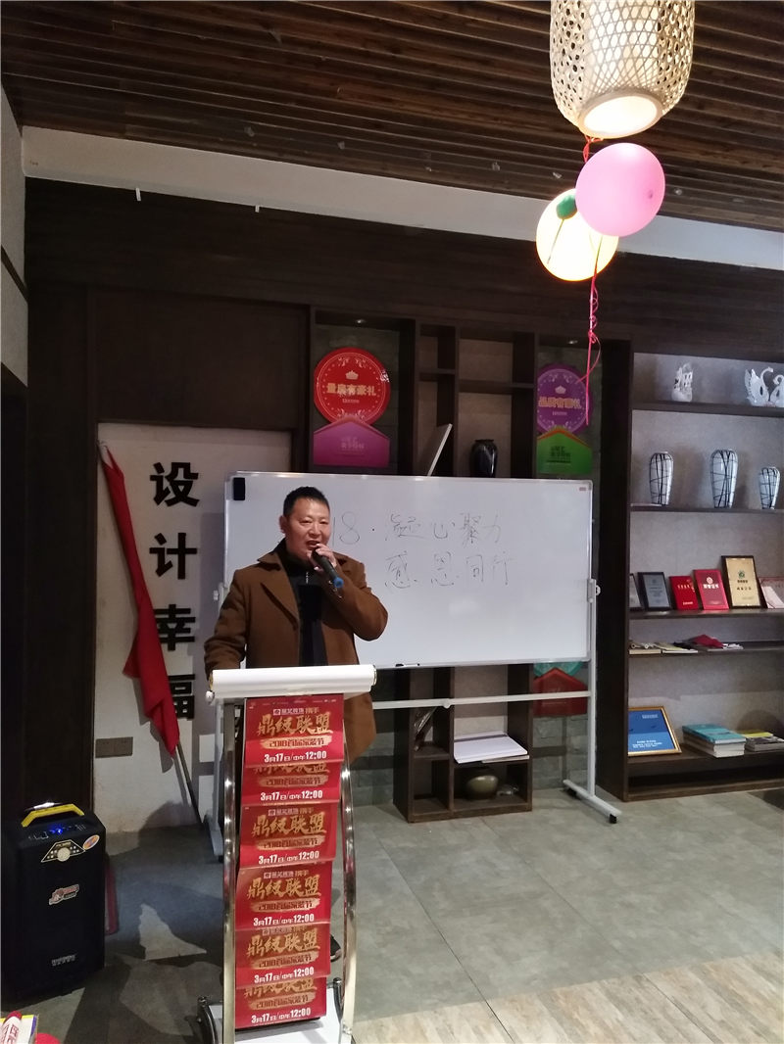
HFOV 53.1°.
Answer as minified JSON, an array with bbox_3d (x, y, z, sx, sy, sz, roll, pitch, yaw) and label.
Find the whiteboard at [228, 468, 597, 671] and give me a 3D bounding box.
[{"bbox_3d":[0.149,0.260,4.077,2.002,0.989,0.035,1,0,-16],"label":"whiteboard"}]

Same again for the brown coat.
[{"bbox_3d":[-0.346,0.495,2.840,0.630,0.800,0.420,1,0,-11],"label":"brown coat"}]

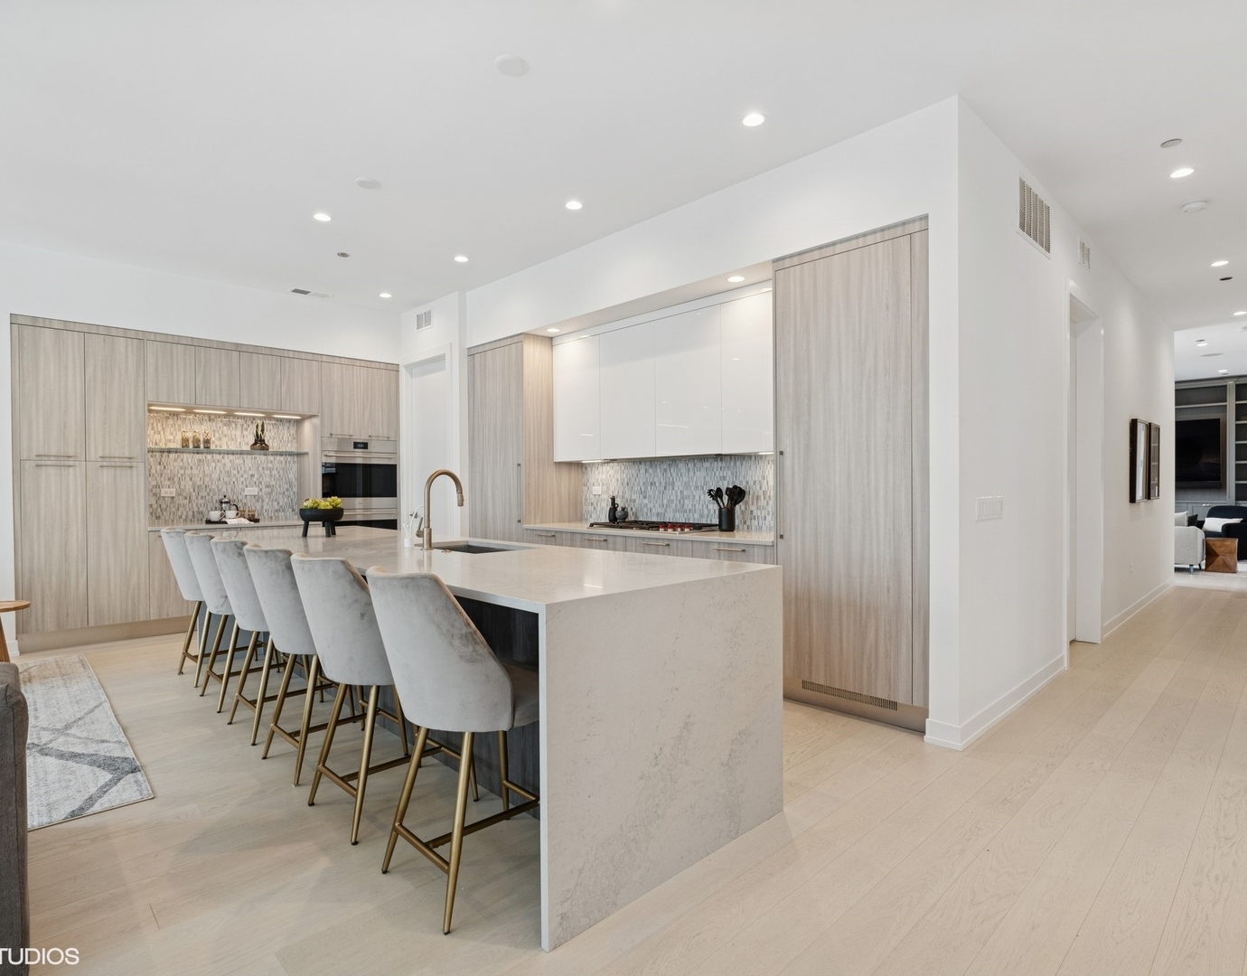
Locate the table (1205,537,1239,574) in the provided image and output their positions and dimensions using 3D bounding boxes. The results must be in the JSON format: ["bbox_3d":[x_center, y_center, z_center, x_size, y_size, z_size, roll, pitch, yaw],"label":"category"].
[{"bbox_3d":[8.196,0.913,8.905,0.320,0.470,0.315,-1,0,-44],"label":"table"}]

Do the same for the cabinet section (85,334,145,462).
[{"bbox_3d":[-4.275,-0.713,5.435,0.377,0.997,0.600,-1,1,-43],"label":"cabinet section"}]

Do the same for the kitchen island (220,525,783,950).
[{"bbox_3d":[-1.206,0.763,3.551,1.090,0.926,4.050,-1,0,-44],"label":"kitchen island"}]

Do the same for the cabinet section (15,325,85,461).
[{"bbox_3d":[-4.549,-0.710,5.178,0.374,0.997,0.600,-1,1,-43],"label":"cabinet section"}]

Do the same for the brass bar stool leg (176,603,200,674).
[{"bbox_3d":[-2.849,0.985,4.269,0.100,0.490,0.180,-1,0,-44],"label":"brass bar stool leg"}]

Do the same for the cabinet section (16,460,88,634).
[{"bbox_3d":[-4.543,0.442,5.187,0.374,1.303,0.600,-1,1,-43],"label":"cabinet section"}]

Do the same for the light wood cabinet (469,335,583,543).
[{"bbox_3d":[-0.931,-0.060,6.139,0.665,2.540,0.905,-1,0,-44],"label":"light wood cabinet"}]

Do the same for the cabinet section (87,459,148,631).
[{"bbox_3d":[-4.269,0.441,5.445,0.381,1.308,0.600,-1,1,-43],"label":"cabinet section"}]

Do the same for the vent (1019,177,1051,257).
[{"bbox_3d":[2.494,-1.637,3.923,0.700,0.340,0.030,-1,0,-44],"label":"vent"}]

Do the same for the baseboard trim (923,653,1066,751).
[{"bbox_3d":[2.151,1.133,3.654,1.880,0.115,0.165,-1,1,-44],"label":"baseboard trim"}]

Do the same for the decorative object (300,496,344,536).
[{"bbox_3d":[-1.936,0.178,4.180,0.260,0.255,0.260,-1,1,-44],"label":"decorative object"}]

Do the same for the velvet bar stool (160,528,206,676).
[{"bbox_3d":[-2.658,0.744,4.310,0.550,0.970,0.490,-1,1,-44],"label":"velvet bar stool"}]

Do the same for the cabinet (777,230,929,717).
[{"bbox_3d":[1.388,-0.075,3.619,0.640,2.425,0.860,-1,1,-44],"label":"cabinet"}]

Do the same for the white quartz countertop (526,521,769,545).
[{"bbox_3d":[0.253,0.314,4.833,0.660,0.030,2.445,-1,1,-44],"label":"white quartz countertop"}]

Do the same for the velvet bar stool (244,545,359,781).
[{"bbox_3d":[-1.345,0.741,2.960,0.550,0.970,0.490,-1,1,-44],"label":"velvet bar stool"}]

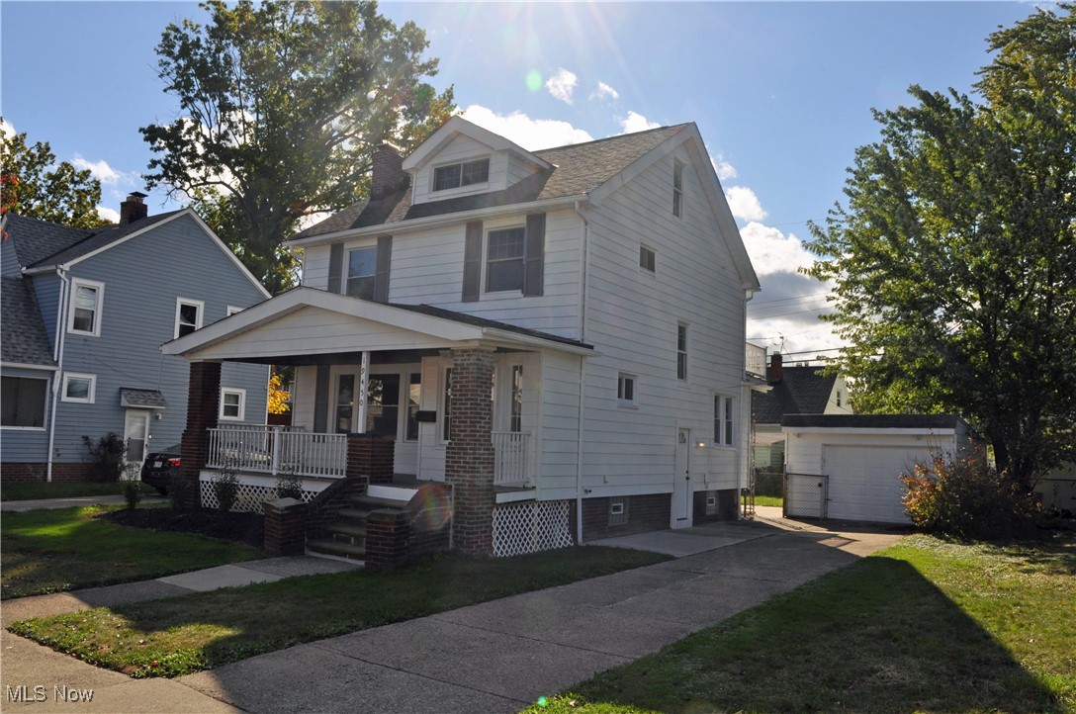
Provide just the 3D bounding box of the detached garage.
[{"bbox_3d":[10.787,3.423,25.055,4.800,3.000,6.200,-1,-7,35],"label":"detached garage"}]

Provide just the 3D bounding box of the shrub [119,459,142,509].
[{"bbox_3d":[-8.400,2.629,16.683,0.480,1.000,0.480,5,-6,-26],"label":"shrub"}]

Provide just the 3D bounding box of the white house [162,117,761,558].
[{"bbox_3d":[-0.890,-0.854,19.095,8.530,9.150,11.700,-1,-7,35],"label":"white house"}]

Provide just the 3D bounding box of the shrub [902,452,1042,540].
[{"bbox_3d":[10.417,3.268,19.333,3.200,2.050,2.600,-1,-7,28],"label":"shrub"}]

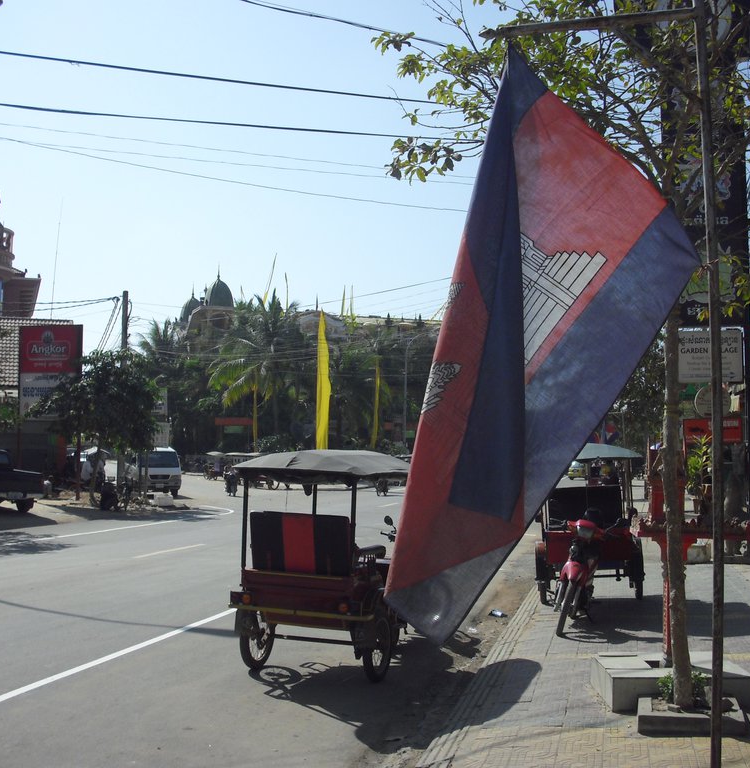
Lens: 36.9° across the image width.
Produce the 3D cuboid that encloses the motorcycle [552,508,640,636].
[{"bbox_3d":[2.065,1.806,10.804,0.740,1.070,1.870,-1,-4,15],"label":"motorcycle"}]

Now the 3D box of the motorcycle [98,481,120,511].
[{"bbox_3d":[-8.230,3.379,34.651,0.700,1.020,1.800,1,-4,-10],"label":"motorcycle"}]

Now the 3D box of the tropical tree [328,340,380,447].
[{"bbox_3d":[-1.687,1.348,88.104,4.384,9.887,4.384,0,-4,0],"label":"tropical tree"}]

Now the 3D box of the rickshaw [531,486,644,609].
[{"bbox_3d":[2.345,1.600,12.522,1.200,1.680,1.800,0,-4,6],"label":"rickshaw"}]

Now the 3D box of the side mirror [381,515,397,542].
[{"bbox_3d":[0.142,1.414,11.000,0.150,0.230,0.100,-1,-4,15],"label":"side mirror"}]

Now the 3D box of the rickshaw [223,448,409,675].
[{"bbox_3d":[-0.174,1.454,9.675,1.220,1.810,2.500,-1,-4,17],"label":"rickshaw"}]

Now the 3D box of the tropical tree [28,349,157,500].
[{"bbox_3d":[-9.303,1.342,36.991,4.279,5.099,4.065,0,-4,0],"label":"tropical tree"}]

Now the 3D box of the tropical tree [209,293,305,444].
[{"bbox_3d":[-9.276,-0.338,88.215,7.359,13.845,7.359,0,-4,0],"label":"tropical tree"}]

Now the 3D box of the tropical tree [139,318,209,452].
[{"bbox_3d":[-15.134,0.565,84.145,5.231,11.397,5.231,0,-4,0],"label":"tropical tree"}]

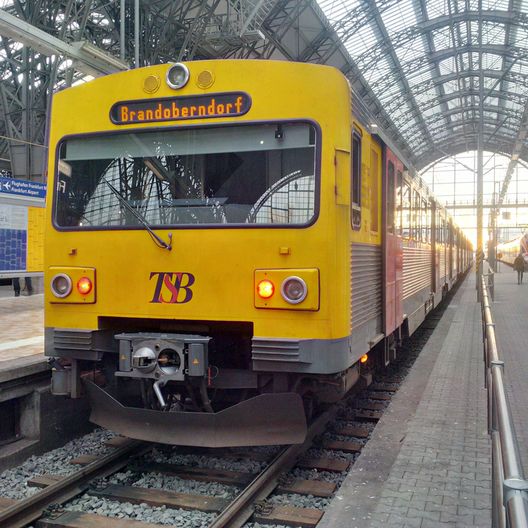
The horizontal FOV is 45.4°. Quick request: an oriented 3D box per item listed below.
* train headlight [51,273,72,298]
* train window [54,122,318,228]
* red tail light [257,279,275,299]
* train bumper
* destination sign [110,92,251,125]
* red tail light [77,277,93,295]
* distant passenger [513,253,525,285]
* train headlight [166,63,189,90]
[{"bbox_3d":[-1.796,0.193,5.600,0.225,0.230,0.100,1,1,19],"label":"train headlight"},{"bbox_3d":[-0.731,-0.724,5.378,2.470,0.870,0.110,1,-4,19],"label":"train window"},{"bbox_3d":[0.013,0.195,4.984,0.150,0.155,0.070,1,1,19],"label":"red tail light"},{"bbox_3d":[-0.724,1.278,5.452,2.150,0.430,0.440,1,1,19],"label":"train bumper"},{"bbox_3d":[-0.732,-1.322,5.364,1.340,0.215,0.080,1,-4,19],"label":"destination sign"},{"bbox_3d":[-1.571,0.190,5.523,0.150,0.155,0.070,1,1,19],"label":"red tail light"},{"bbox_3d":[12.780,0.236,31.600,0.550,1.660,0.380,1,1,19],"label":"distant passenger"},{"bbox_3d":[-0.732,-1.591,5.350,0.230,0.235,0.110,1,1,19],"label":"train headlight"}]

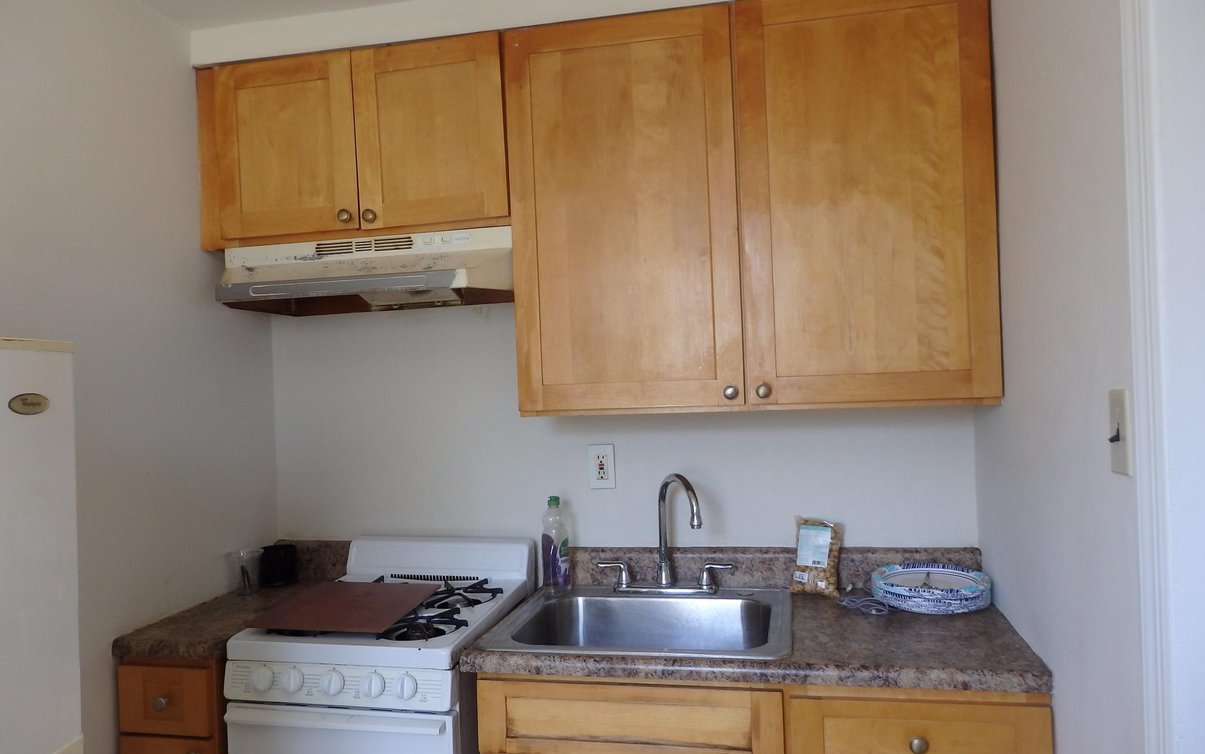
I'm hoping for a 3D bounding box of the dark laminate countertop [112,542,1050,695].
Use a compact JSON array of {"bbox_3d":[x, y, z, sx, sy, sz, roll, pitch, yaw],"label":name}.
[{"bbox_3d":[-0.078,0.519,2.030,1.912,0.135,0.616,-2,0,12],"label":"dark laminate countertop"}]

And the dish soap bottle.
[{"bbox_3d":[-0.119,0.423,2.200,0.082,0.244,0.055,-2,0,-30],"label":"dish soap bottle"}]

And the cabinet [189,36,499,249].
[{"bbox_3d":[-0.603,-0.572,2.292,0.842,0.455,0.318,-2,0,12],"label":"cabinet"}]

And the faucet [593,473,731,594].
[{"bbox_3d":[0.139,0.388,2.166,0.349,0.297,0.135,-2,0,12],"label":"faucet"}]

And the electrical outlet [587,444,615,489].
[{"bbox_3d":[-0.001,0.240,2.322,0.071,0.117,0.010,-2,0,12],"label":"electrical outlet"}]

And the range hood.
[{"bbox_3d":[-0.570,-0.266,2.209,0.760,0.161,0.470,-2,0,12],"label":"range hood"}]

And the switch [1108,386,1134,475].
[{"bbox_3d":[0.685,0.074,1.170,0.020,0.114,0.072,-2,0,12],"label":"switch"}]

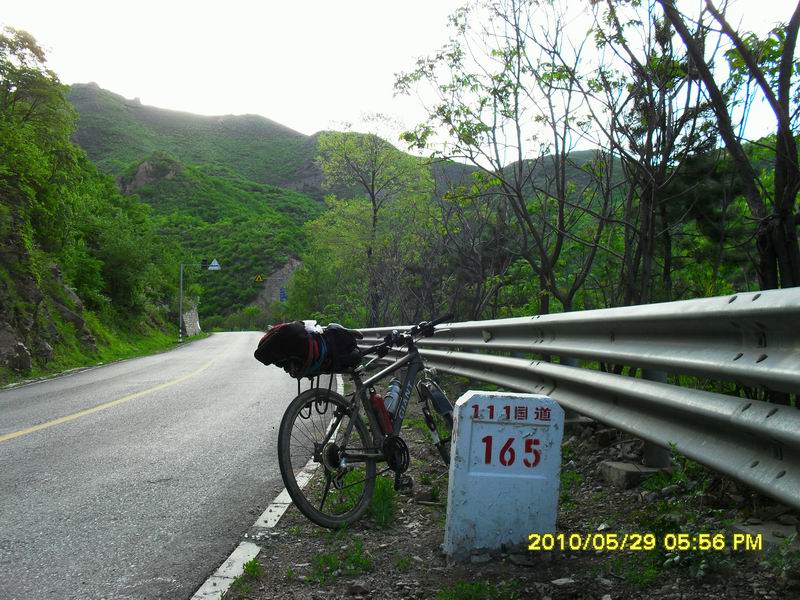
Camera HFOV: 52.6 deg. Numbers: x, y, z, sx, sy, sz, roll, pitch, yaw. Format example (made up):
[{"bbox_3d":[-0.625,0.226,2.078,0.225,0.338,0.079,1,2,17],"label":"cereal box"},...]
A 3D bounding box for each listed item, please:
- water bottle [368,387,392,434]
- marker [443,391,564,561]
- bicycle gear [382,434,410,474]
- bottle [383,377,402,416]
[{"bbox_3d":[-0.101,0.567,4.149,0.071,0.235,0.071,-17,-7,-2],"label":"water bottle"},{"bbox_3d":[0.425,0.716,3.300,0.425,0.655,0.155,3,0,-6],"label":"marker"},{"bbox_3d":[-0.018,0.777,4.055,0.030,0.190,0.190,-22,-17,33],"label":"bicycle gear"},{"bbox_3d":[-0.041,0.504,4.272,0.073,0.213,0.073,-22,-53,33],"label":"bottle"}]

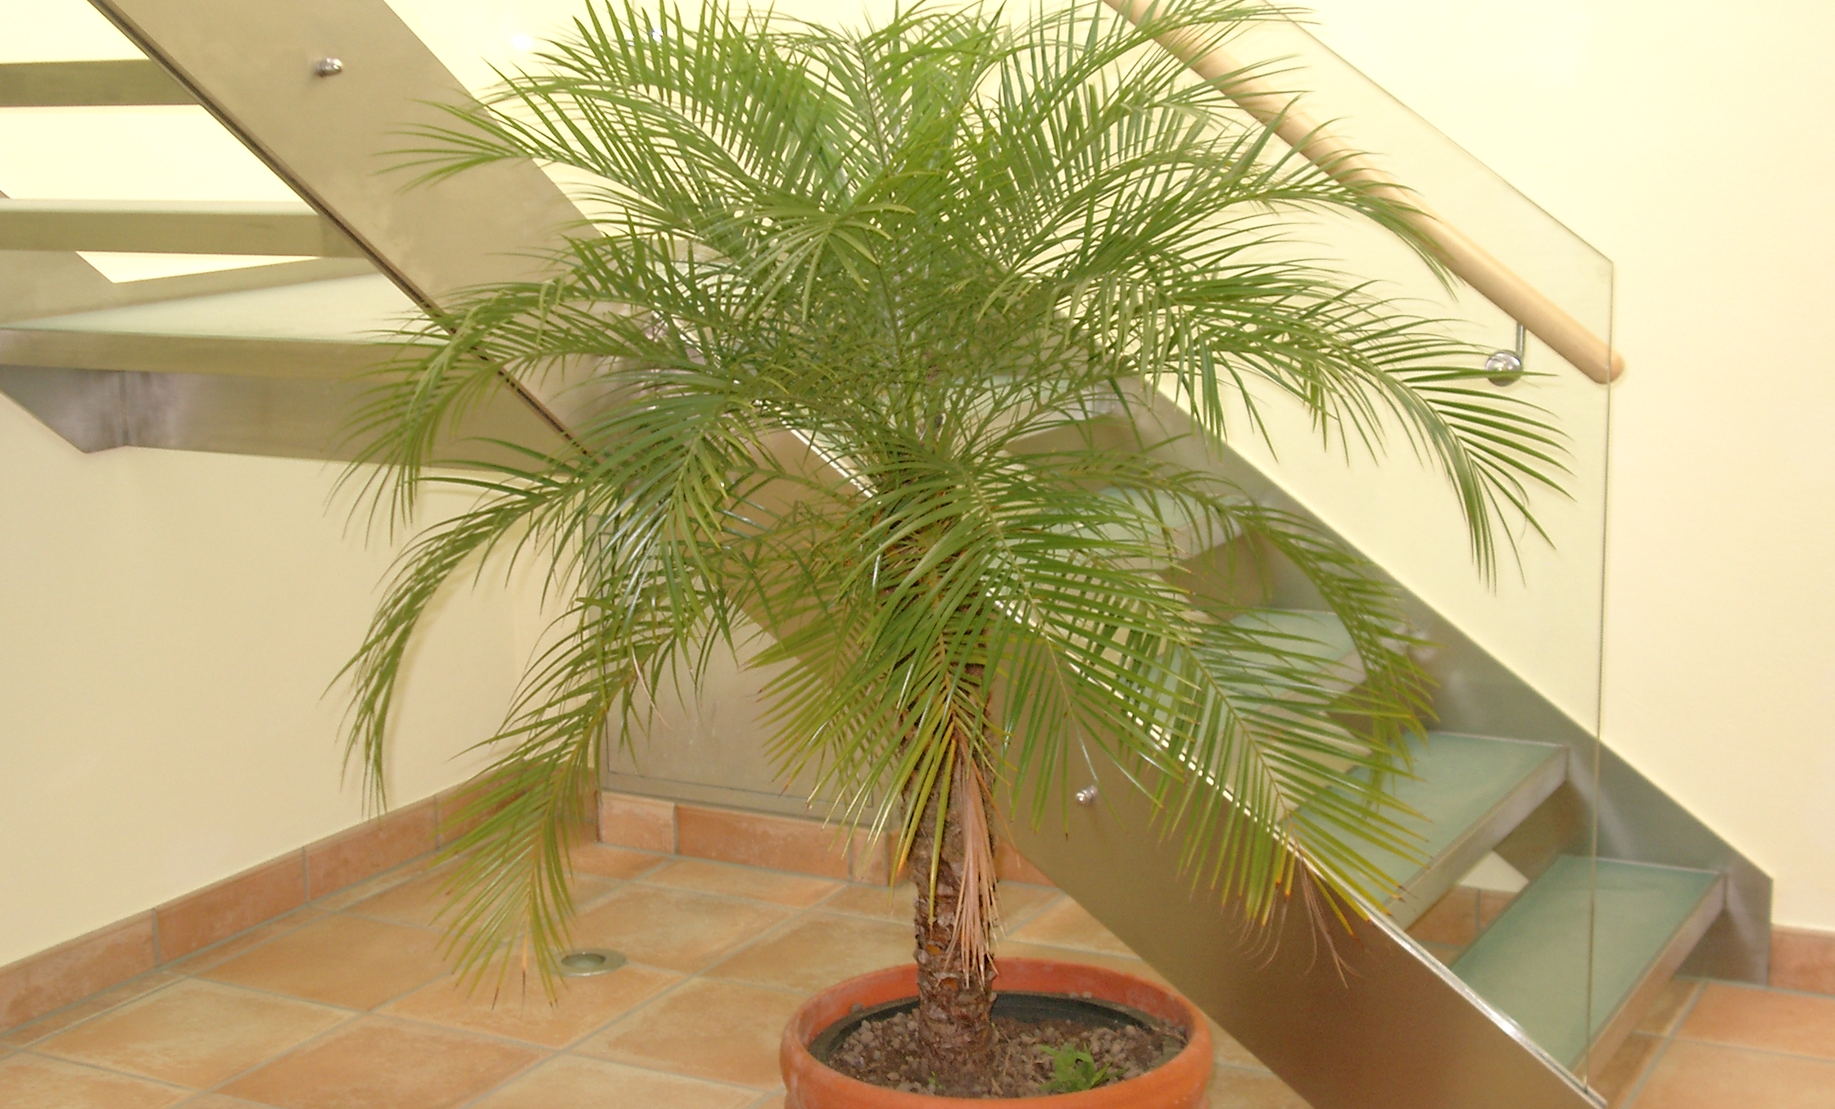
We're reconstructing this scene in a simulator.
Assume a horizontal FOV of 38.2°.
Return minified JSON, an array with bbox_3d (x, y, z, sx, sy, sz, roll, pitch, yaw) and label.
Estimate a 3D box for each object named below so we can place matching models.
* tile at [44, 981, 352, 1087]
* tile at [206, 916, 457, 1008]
[{"bbox_3d":[-1.083,0.724,3.983,0.359,0.014,0.359,5,12,27],"label":"tile"},{"bbox_3d":[-0.921,0.665,4.303,0.359,0.014,0.359,5,12,27],"label":"tile"}]

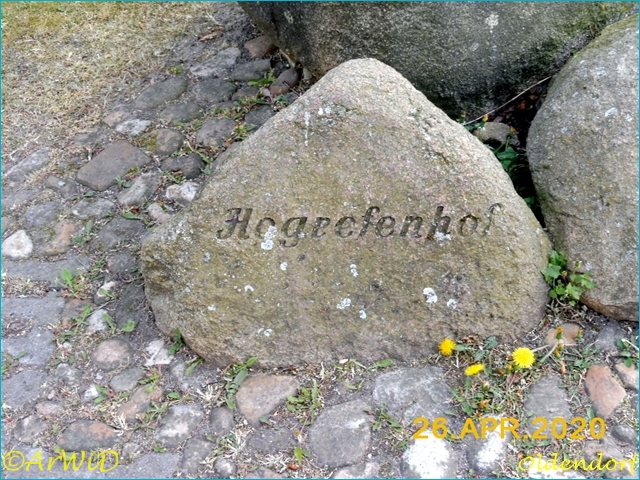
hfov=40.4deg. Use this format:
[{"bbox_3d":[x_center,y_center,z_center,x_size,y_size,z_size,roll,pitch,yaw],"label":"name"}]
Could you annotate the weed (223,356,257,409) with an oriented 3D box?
[{"bbox_3d":[-0.158,0.280,1.710,0.064,0.045,0.090,0,40,0],"label":"weed"}]

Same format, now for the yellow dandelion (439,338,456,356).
[{"bbox_3d":[0.257,0.216,1.750,0.036,0.020,0.036,-4,49,4],"label":"yellow dandelion"}]

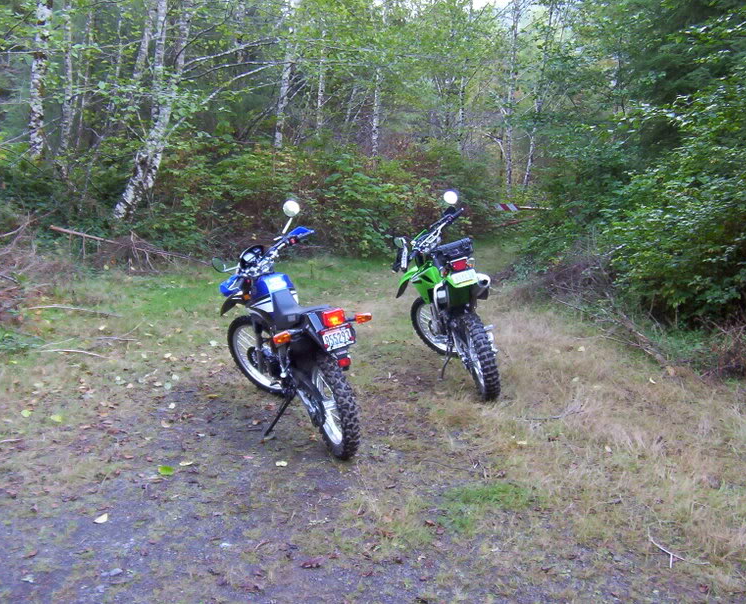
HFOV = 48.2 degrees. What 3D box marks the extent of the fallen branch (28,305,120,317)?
[{"bbox_3d":[-3.474,0.083,9.757,1.311,0.099,0.158,3,10,17],"label":"fallen branch"}]

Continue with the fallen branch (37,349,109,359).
[{"bbox_3d":[-2.687,0.450,7.562,0.743,0.074,0.128,2,9,14],"label":"fallen branch"}]

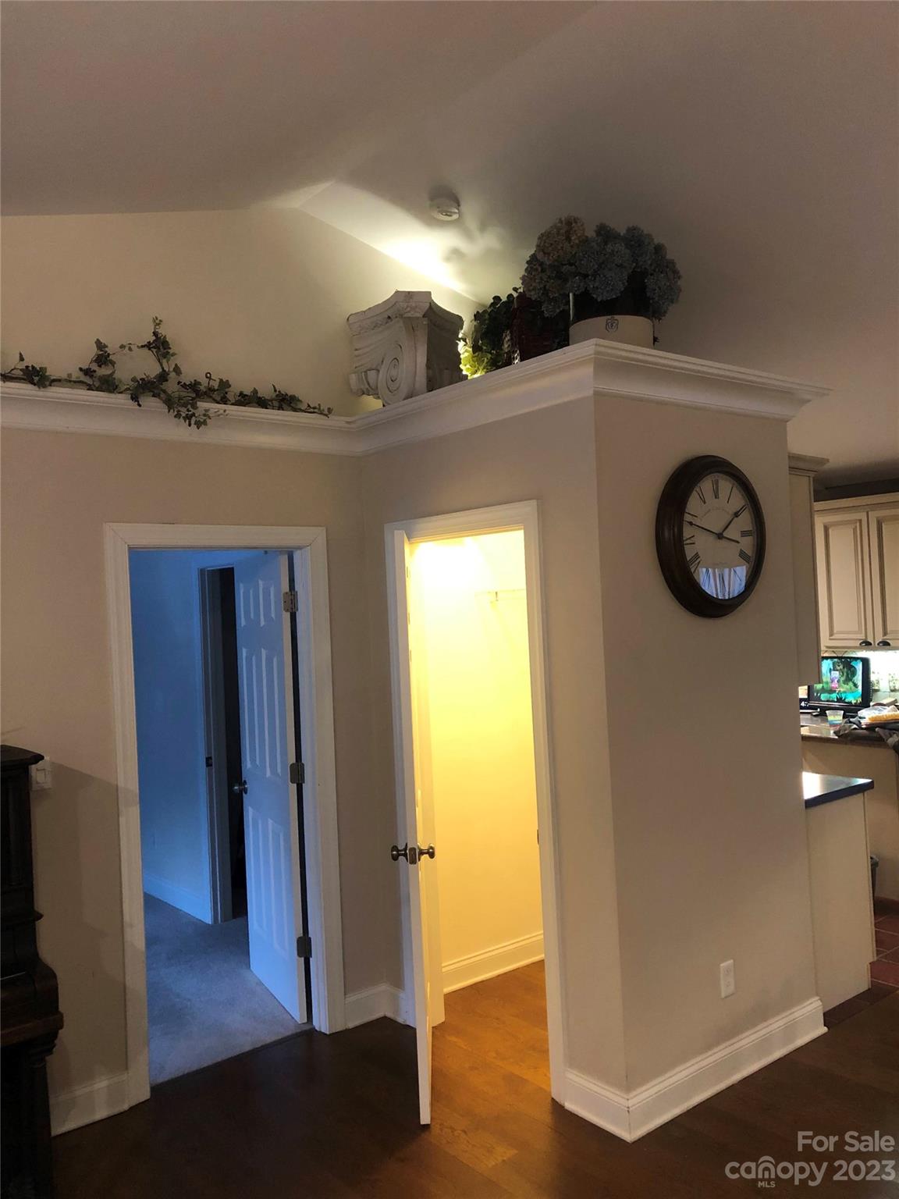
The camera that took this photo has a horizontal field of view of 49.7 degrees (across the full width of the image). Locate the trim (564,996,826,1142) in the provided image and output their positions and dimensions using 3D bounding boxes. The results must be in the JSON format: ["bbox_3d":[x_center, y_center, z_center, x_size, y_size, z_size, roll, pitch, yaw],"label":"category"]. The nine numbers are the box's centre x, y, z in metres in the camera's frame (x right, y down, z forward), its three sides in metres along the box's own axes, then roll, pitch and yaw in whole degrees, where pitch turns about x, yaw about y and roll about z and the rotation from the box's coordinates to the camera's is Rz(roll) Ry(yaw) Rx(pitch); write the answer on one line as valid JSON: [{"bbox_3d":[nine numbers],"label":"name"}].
[{"bbox_3d":[0.950,1.687,3.648,1.189,0.136,0.313,-2,-1,-39],"label":"trim"}]

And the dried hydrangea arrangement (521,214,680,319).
[{"bbox_3d":[0.538,-1.172,3.438,0.570,0.370,0.470,-3,0,10],"label":"dried hydrangea arrangement"}]

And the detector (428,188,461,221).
[{"bbox_3d":[-0.020,-1.568,3.911,0.130,0.045,0.130,8,-9,1],"label":"detector"}]

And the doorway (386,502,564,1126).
[{"bbox_3d":[-0.057,0.735,3.668,0.575,2.127,0.936,-2,-1,-39],"label":"doorway"}]

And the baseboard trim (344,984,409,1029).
[{"bbox_3d":[-0.316,1.746,4.120,0.225,0.136,0.166,-2,-1,-39],"label":"baseboard trim"}]

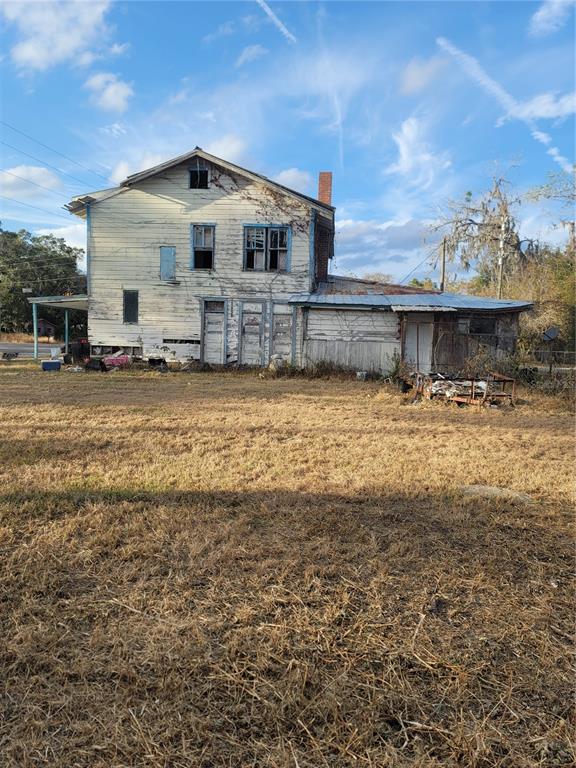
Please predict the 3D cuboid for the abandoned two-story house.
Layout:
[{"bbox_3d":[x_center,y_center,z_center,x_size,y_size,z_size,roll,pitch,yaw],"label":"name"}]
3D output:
[{"bbox_3d":[-0.233,-5.164,26.715,19.342,8.301,11.800,2,5,5],"label":"abandoned two-story house"}]

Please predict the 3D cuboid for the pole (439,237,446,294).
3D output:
[{"bbox_3d":[9.771,-5.356,35.367,0.270,7.938,0.270,2,5,5],"label":"pole"}]

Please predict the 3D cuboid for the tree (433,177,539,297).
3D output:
[{"bbox_3d":[16.155,-9.530,45.678,8.599,14.675,8.169,2,5,5],"label":"tree"}]

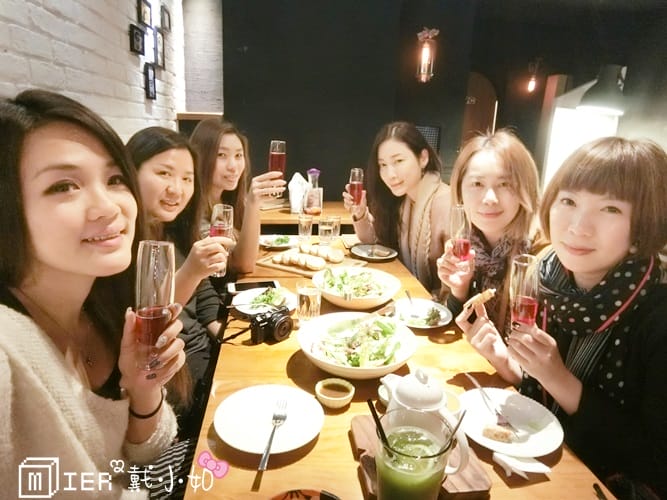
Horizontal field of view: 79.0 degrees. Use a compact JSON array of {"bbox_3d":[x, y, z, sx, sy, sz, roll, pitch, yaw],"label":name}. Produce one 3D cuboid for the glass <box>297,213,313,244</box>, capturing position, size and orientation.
[{"bbox_3d":[-0.142,-0.101,1.990,0.070,0.116,0.070,-1,17,-8],"label":"glass"}]

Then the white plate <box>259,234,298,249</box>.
[{"bbox_3d":[-0.260,-0.032,1.903,0.198,0.026,0.198,-1,17,-8],"label":"white plate"}]

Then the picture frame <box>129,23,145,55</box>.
[{"bbox_3d":[-1.003,-1.077,2.073,0.020,0.125,0.159,0,17,-8],"label":"picture frame"}]

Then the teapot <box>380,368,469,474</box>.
[{"bbox_3d":[0.144,0.261,0.646,0.157,0.151,0.107,14,20,36],"label":"teapot"}]

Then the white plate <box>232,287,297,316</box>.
[{"bbox_3d":[-0.200,0.162,1.210,0.205,0.025,0.205,2,16,-1],"label":"white plate"}]

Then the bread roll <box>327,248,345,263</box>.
[{"bbox_3d":[0.008,0.022,1.643,0.065,0.055,0.070,14,20,35],"label":"bread roll"}]

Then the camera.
[{"bbox_3d":[-0.154,0.194,1.044,0.062,0.064,0.104,14,20,34],"label":"camera"}]

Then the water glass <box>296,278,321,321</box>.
[{"bbox_3d":[-0.069,0.143,1.157,0.068,0.102,0.068,3,16,0],"label":"water glass"}]

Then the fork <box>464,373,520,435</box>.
[{"bbox_3d":[0.311,0.300,0.804,0.025,0.020,0.176,-3,23,-17],"label":"fork"}]

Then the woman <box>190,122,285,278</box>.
[{"bbox_3d":[-0.372,0.164,1.589,0.620,1.290,0.500,7,17,16],"label":"woman"}]

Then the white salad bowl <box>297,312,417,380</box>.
[{"bbox_3d":[0.056,0.234,0.951,0.268,0.074,0.268,1,17,0],"label":"white salad bowl"}]

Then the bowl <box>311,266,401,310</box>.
[{"bbox_3d":[0.071,0.131,1.282,0.280,0.068,0.280,2,16,-1],"label":"bowl"}]

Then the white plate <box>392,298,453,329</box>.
[{"bbox_3d":[0.242,0.192,1.178,0.205,0.025,0.205,2,16,-1],"label":"white plate"}]

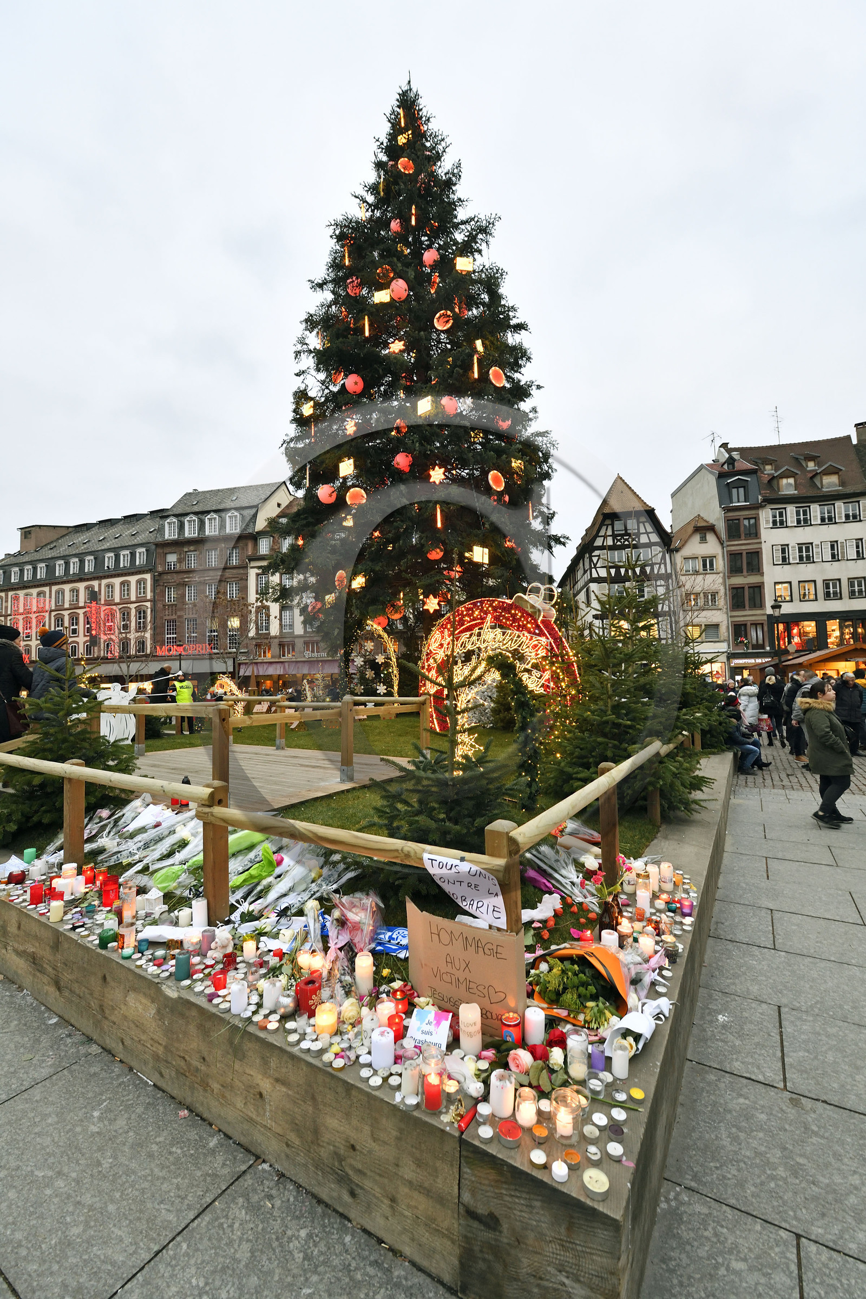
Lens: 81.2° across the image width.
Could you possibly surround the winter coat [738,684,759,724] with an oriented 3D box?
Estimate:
[{"bbox_3d":[7.381,1.296,11.800,0.480,0.930,0.350,-1,-3,-3],"label":"winter coat"}]

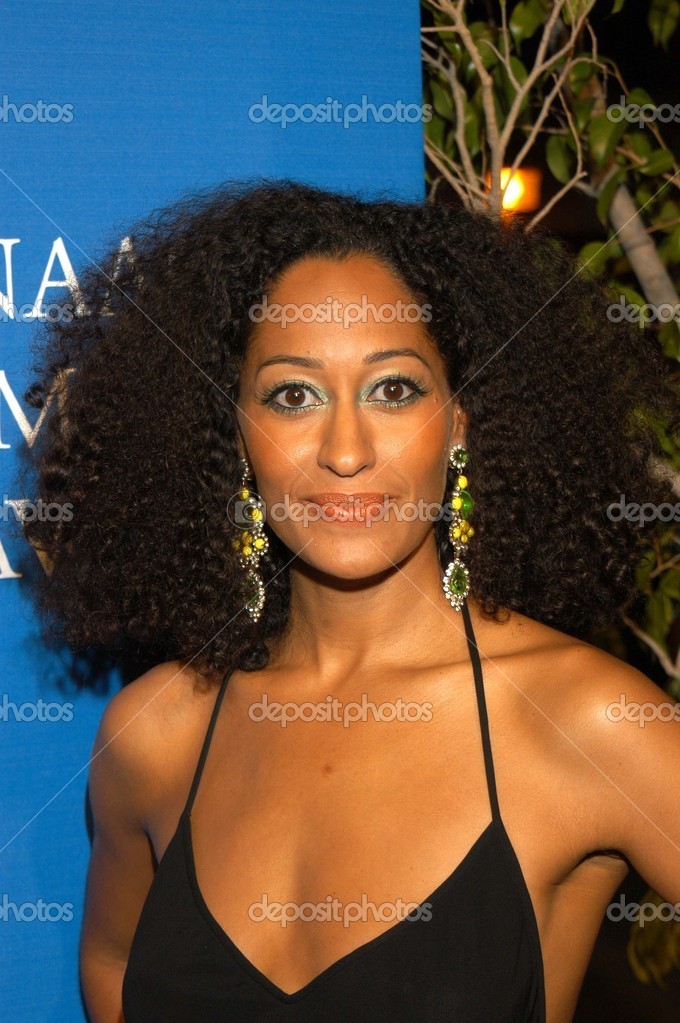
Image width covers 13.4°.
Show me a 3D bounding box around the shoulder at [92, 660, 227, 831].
[{"bbox_3d":[-0.122,0.154,1.920,0.095,0.115,0.110,0,0,15],"label":"shoulder"}]

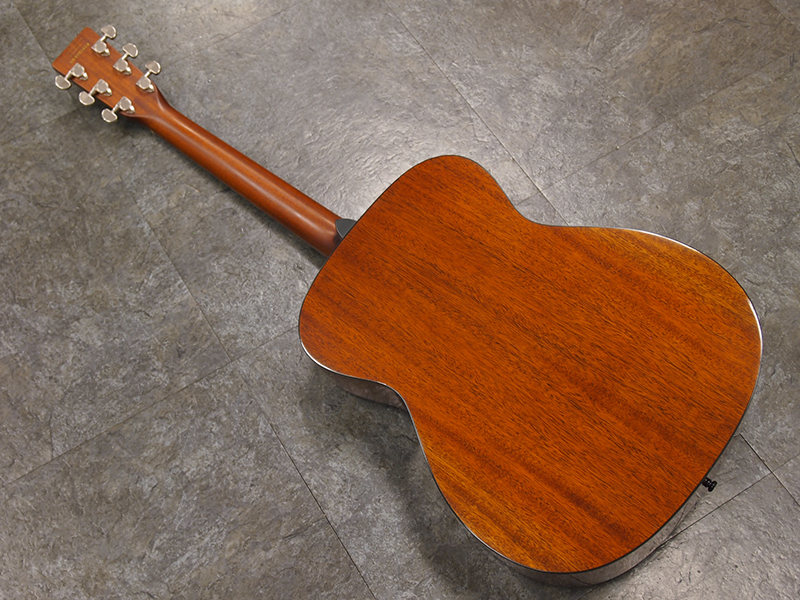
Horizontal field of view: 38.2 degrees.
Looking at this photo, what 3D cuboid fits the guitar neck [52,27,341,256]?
[{"bbox_3d":[-0.252,-0.208,1.504,0.496,0.080,0.110,35,78,20],"label":"guitar neck"}]

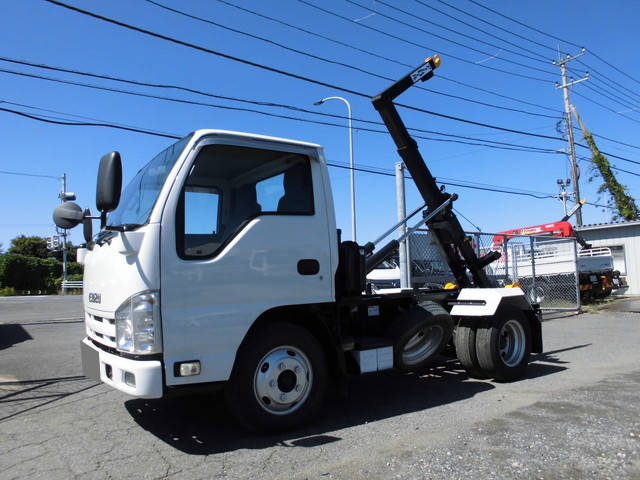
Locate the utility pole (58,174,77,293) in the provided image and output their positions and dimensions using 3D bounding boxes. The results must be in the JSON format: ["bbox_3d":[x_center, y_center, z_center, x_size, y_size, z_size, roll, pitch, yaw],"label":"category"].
[{"bbox_3d":[-15.889,-0.374,30.000,0.800,7.550,0.450,-2,-5,0],"label":"utility pole"}]

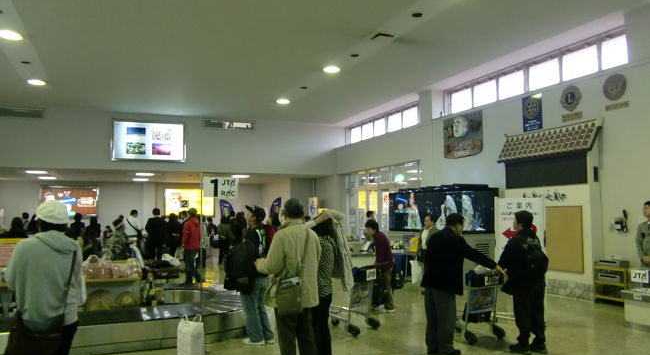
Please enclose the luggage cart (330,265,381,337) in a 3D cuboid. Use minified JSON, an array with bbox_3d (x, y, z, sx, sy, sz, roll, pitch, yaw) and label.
[{"bbox_3d":[0.284,1.664,7.342,0.860,0.950,0.600,-3,-5,33],"label":"luggage cart"}]

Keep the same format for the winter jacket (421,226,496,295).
[{"bbox_3d":[1.562,0.983,6.150,0.720,0.800,0.520,2,-4,-25],"label":"winter jacket"}]

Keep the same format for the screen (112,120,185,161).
[{"bbox_3d":[-6.212,-1.271,18.550,2.450,1.400,0.150,2,-4,-22],"label":"screen"}]

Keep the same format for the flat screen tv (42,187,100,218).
[{"bbox_3d":[-12.275,1.179,25.300,2.500,1.450,0.150,2,-4,-22],"label":"flat screen tv"}]

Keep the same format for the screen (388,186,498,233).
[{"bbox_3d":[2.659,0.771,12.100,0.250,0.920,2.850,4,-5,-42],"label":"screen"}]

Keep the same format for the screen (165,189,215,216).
[{"bbox_3d":[-7.038,1.303,27.400,2.500,1.450,0.150,2,-4,-22],"label":"screen"}]

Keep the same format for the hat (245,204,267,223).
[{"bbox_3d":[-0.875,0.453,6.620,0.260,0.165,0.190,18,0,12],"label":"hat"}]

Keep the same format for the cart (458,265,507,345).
[{"bbox_3d":[1.873,1.636,6.938,0.600,0.950,0.860,3,-5,-34],"label":"cart"}]

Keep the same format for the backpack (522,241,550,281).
[{"bbox_3d":[2.469,0.971,6.150,0.290,0.460,0.190,3,-5,-40],"label":"backpack"}]

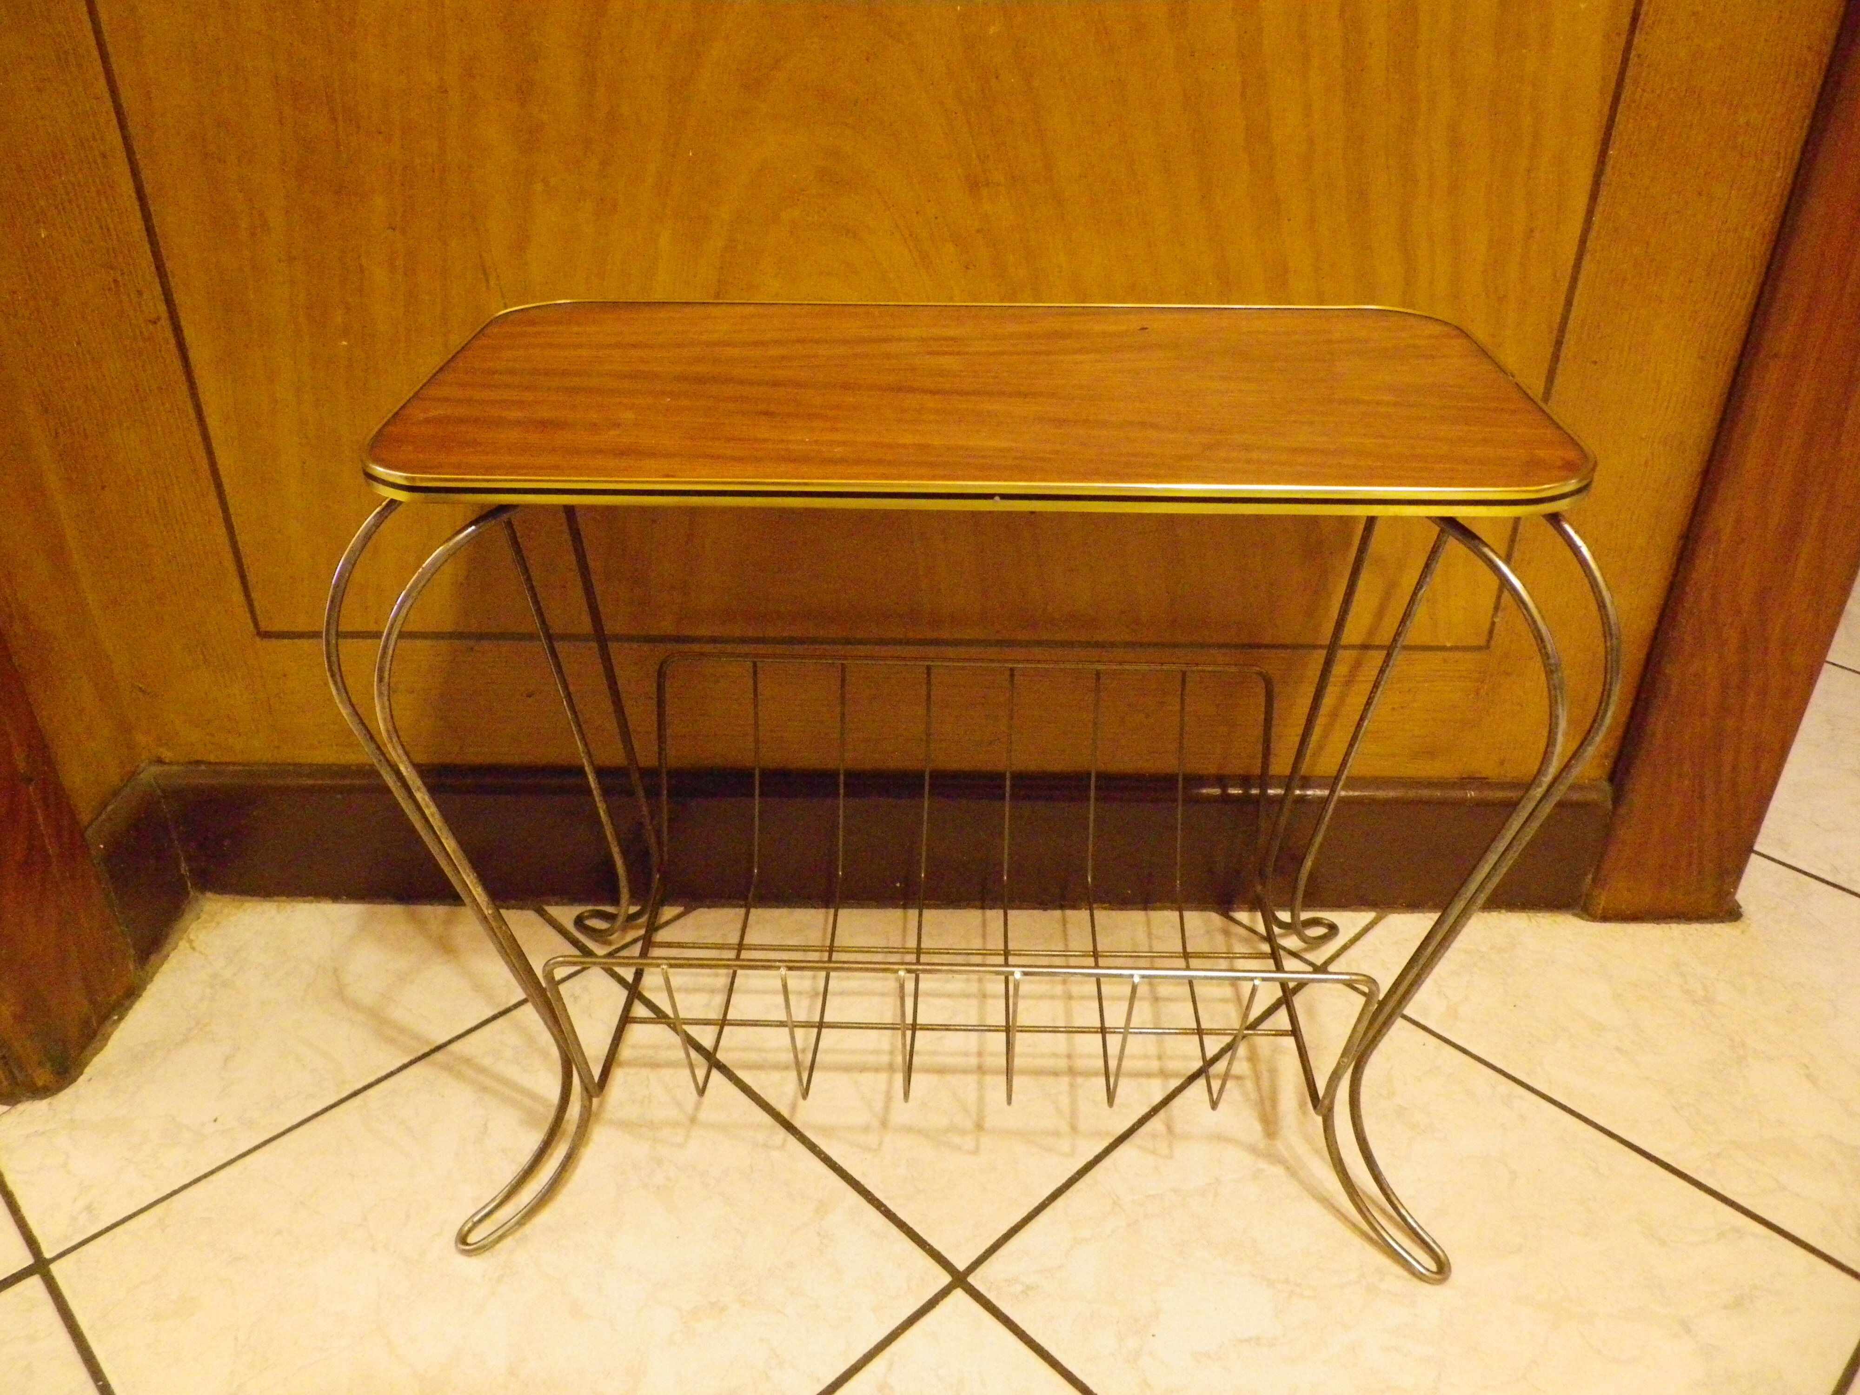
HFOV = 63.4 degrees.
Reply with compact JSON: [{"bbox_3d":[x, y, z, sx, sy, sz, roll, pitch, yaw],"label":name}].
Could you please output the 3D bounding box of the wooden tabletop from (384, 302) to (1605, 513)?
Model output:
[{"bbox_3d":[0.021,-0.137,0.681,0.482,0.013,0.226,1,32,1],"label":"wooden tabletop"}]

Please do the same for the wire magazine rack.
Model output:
[{"bbox_3d":[0.019,0.047,0.799,0.533,0.427,0.274,1,32,1],"label":"wire magazine rack"}]

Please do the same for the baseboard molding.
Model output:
[{"bbox_3d":[-0.038,0.095,1.032,0.992,0.098,0.024,1,32,1],"label":"baseboard molding"}]

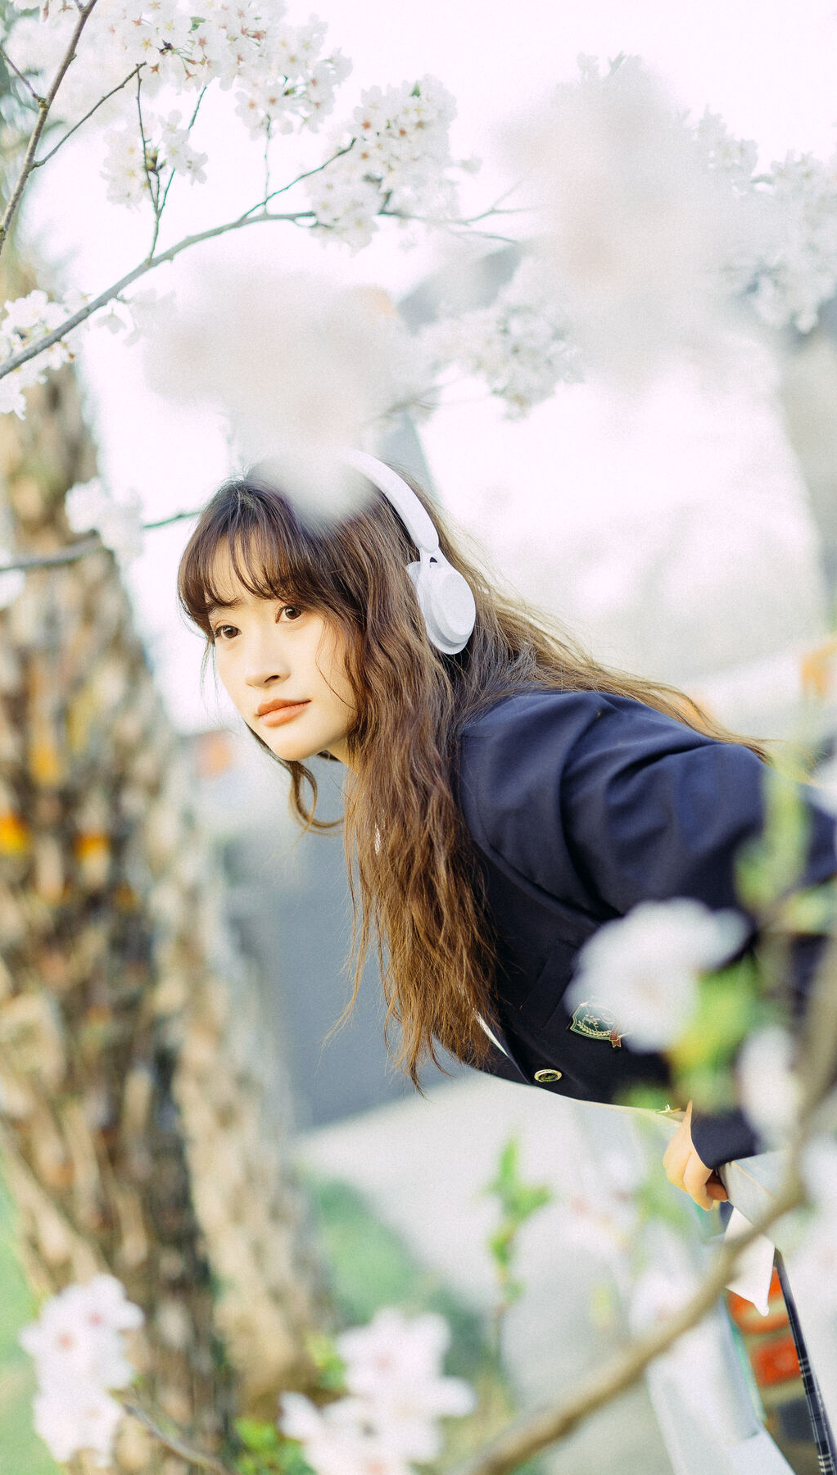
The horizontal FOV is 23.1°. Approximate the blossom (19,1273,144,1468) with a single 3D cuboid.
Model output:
[{"bbox_3d":[-0.141,0.269,0.870,0.057,0.077,0.055,-17,2,0],"label":"blossom"}]

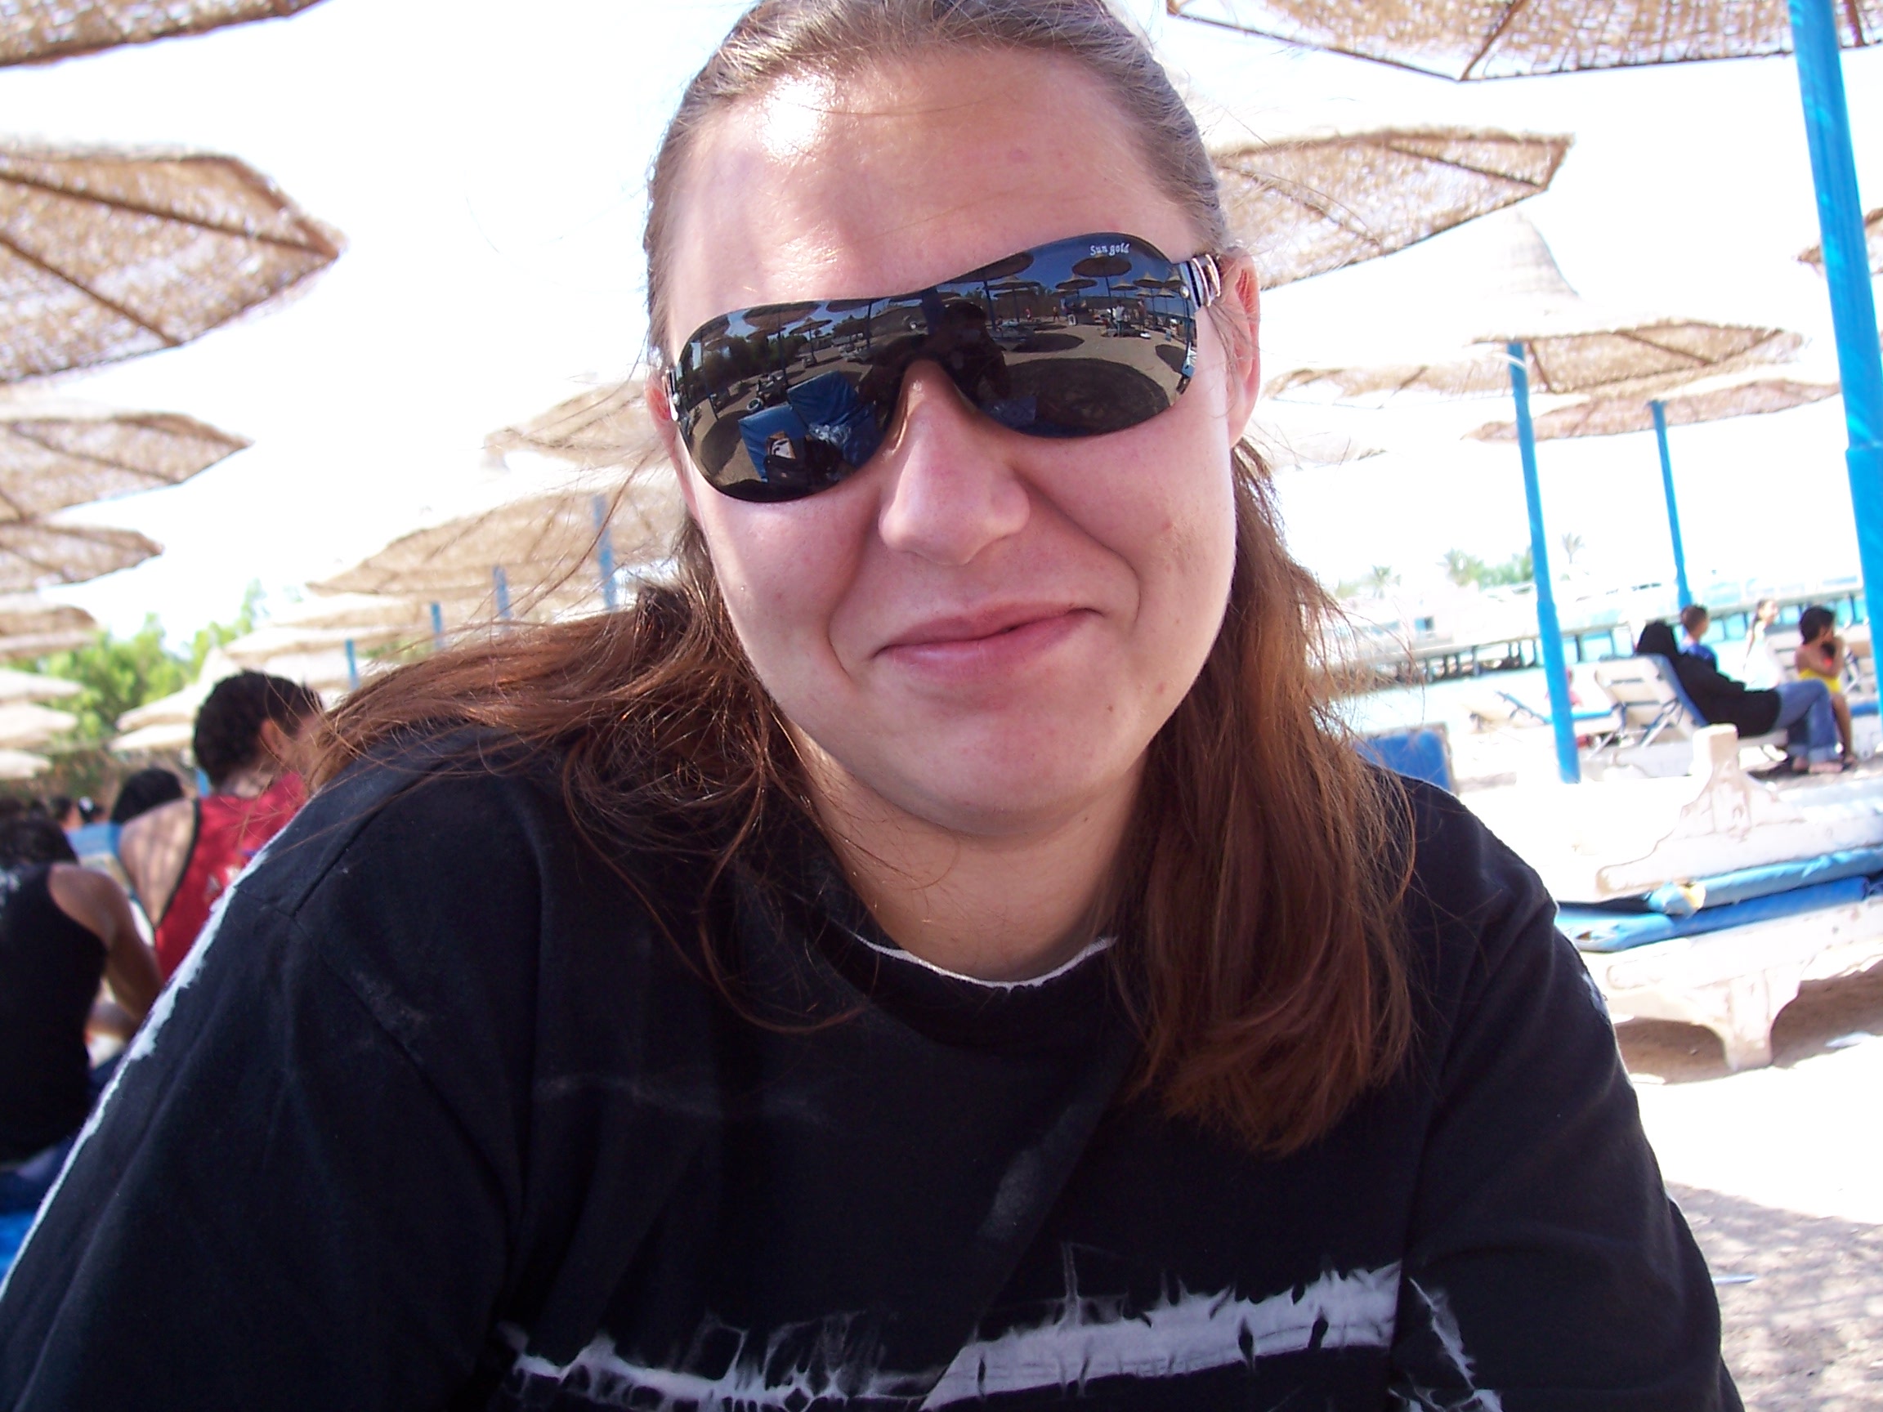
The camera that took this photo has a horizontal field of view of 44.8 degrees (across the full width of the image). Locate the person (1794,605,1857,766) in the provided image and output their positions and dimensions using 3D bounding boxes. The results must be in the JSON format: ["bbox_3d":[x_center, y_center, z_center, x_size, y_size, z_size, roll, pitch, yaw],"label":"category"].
[{"bbox_3d":[5.060,-0.108,13.100,0.330,0.930,0.320,-7,1,-8],"label":"person"}]

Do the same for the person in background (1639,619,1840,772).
[{"bbox_3d":[4.527,-0.061,13.000,1.020,0.960,0.550,-7,1,-18],"label":"person in background"}]

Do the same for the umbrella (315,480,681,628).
[{"bbox_3d":[-2.184,-0.438,15.509,3.190,3.445,3.190,-7,1,0],"label":"umbrella"}]

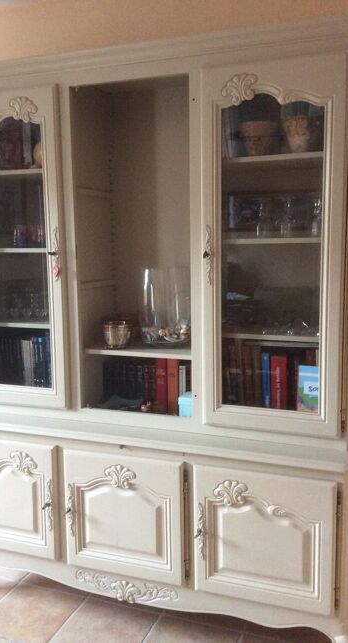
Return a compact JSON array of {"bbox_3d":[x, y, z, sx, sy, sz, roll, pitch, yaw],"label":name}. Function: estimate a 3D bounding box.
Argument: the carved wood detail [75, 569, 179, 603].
[{"bbox_3d":[-0.186,1.013,2.239,0.430,0.100,0.022,2,8,20],"label":"carved wood detail"}]

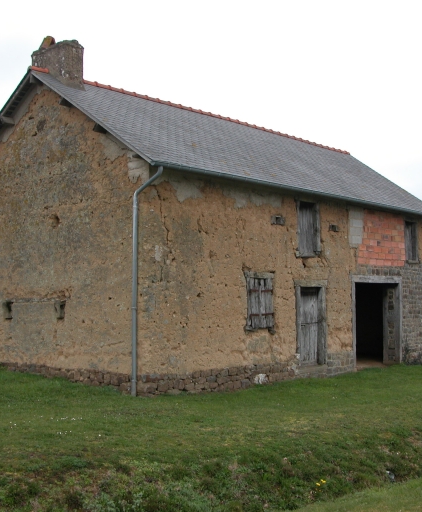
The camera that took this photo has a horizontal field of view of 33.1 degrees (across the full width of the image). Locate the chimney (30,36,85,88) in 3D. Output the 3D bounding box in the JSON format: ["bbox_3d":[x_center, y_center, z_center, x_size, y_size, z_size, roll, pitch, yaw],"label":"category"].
[{"bbox_3d":[-3.279,-4.109,15.277,1.070,1.340,0.570,-3,-4,41],"label":"chimney"}]

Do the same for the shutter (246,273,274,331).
[{"bbox_3d":[1.044,0.986,15.100,0.100,1.200,0.960,-3,-4,41],"label":"shutter"}]

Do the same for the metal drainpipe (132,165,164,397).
[{"bbox_3d":[-1.091,0.474,12.458,0.740,3.980,0.140,-3,-4,41],"label":"metal drainpipe"}]

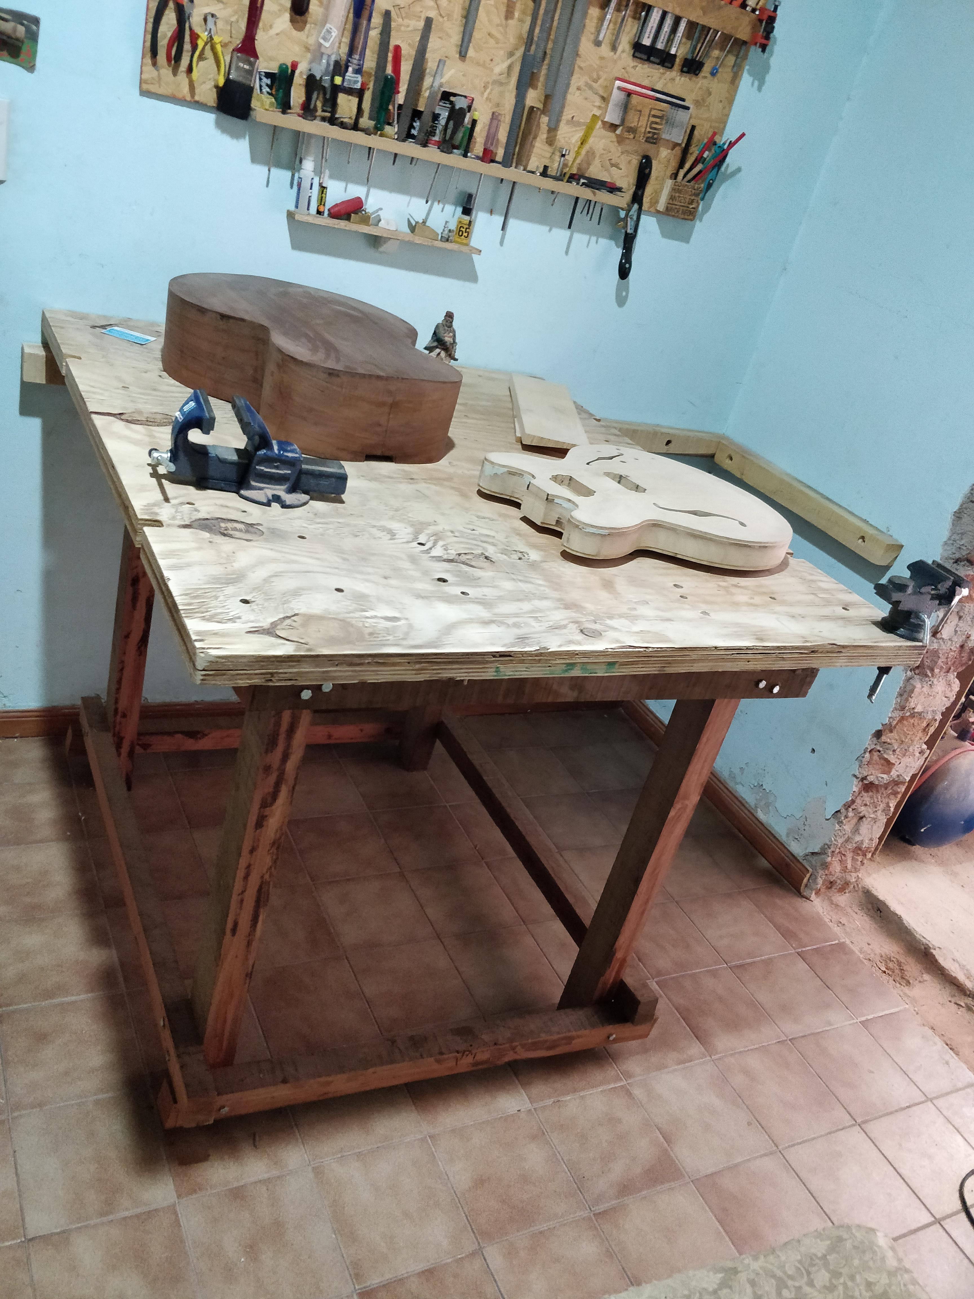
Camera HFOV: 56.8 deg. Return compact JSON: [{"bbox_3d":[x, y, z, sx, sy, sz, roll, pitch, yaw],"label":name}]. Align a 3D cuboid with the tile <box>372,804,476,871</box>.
[{"bbox_3d":[-0.150,0.461,2.199,0.198,0.010,0.198,-3,36,-29],"label":"tile"}]

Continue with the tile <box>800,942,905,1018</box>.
[{"bbox_3d":[0.885,0.804,2.191,0.158,0.010,0.193,-2,35,-29],"label":"tile"}]

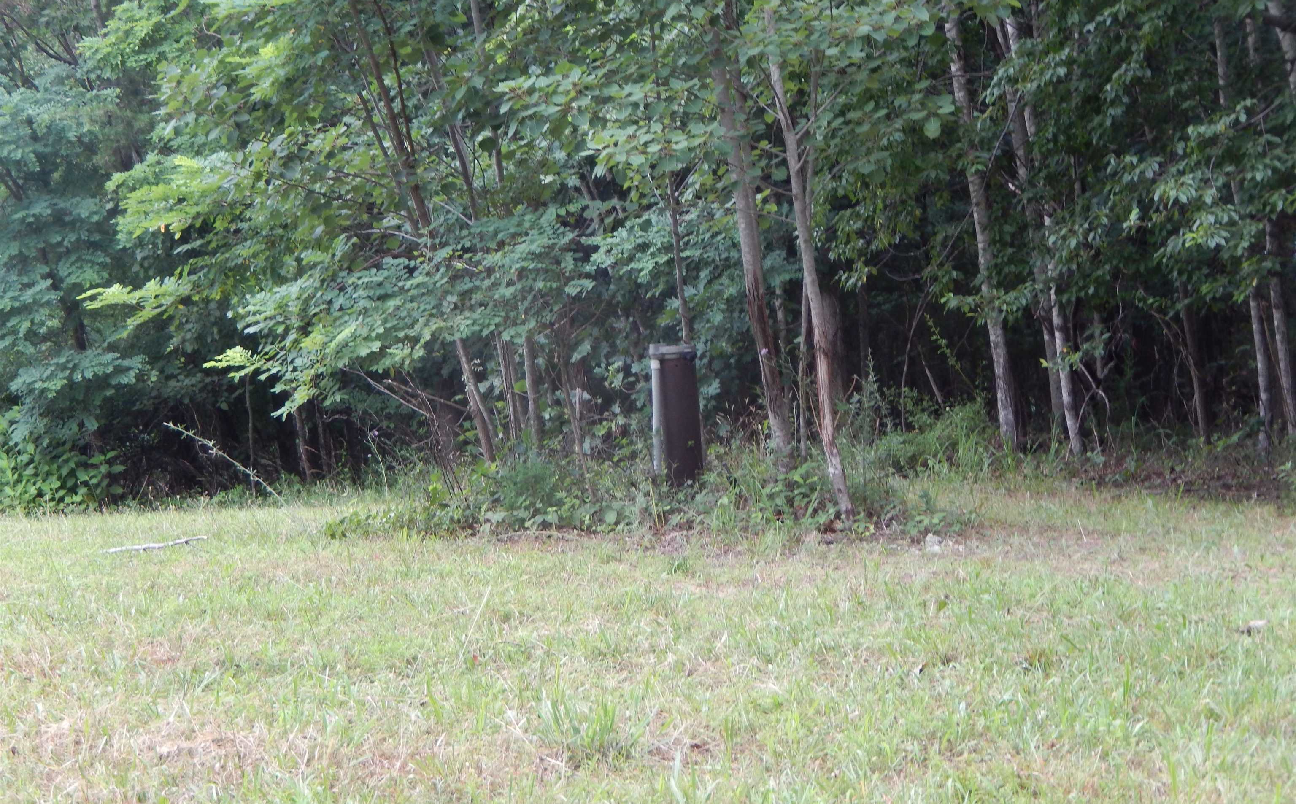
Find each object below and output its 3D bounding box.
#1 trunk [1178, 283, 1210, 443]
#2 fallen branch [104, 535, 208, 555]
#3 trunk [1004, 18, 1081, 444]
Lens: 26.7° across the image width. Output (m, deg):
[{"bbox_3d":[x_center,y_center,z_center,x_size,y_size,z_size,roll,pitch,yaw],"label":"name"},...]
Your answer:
[{"bbox_3d":[3.289,-0.234,16.471,0.080,0.977,0.080,-9,3,0],"label":"trunk"},{"bbox_3d":[-2.199,0.637,12.200,0.500,0.055,0.060,-6,4,-25],"label":"fallen branch"},{"bbox_3d":[2.160,-0.915,14.928,0.111,2.416,0.111,-9,3,0],"label":"trunk"}]

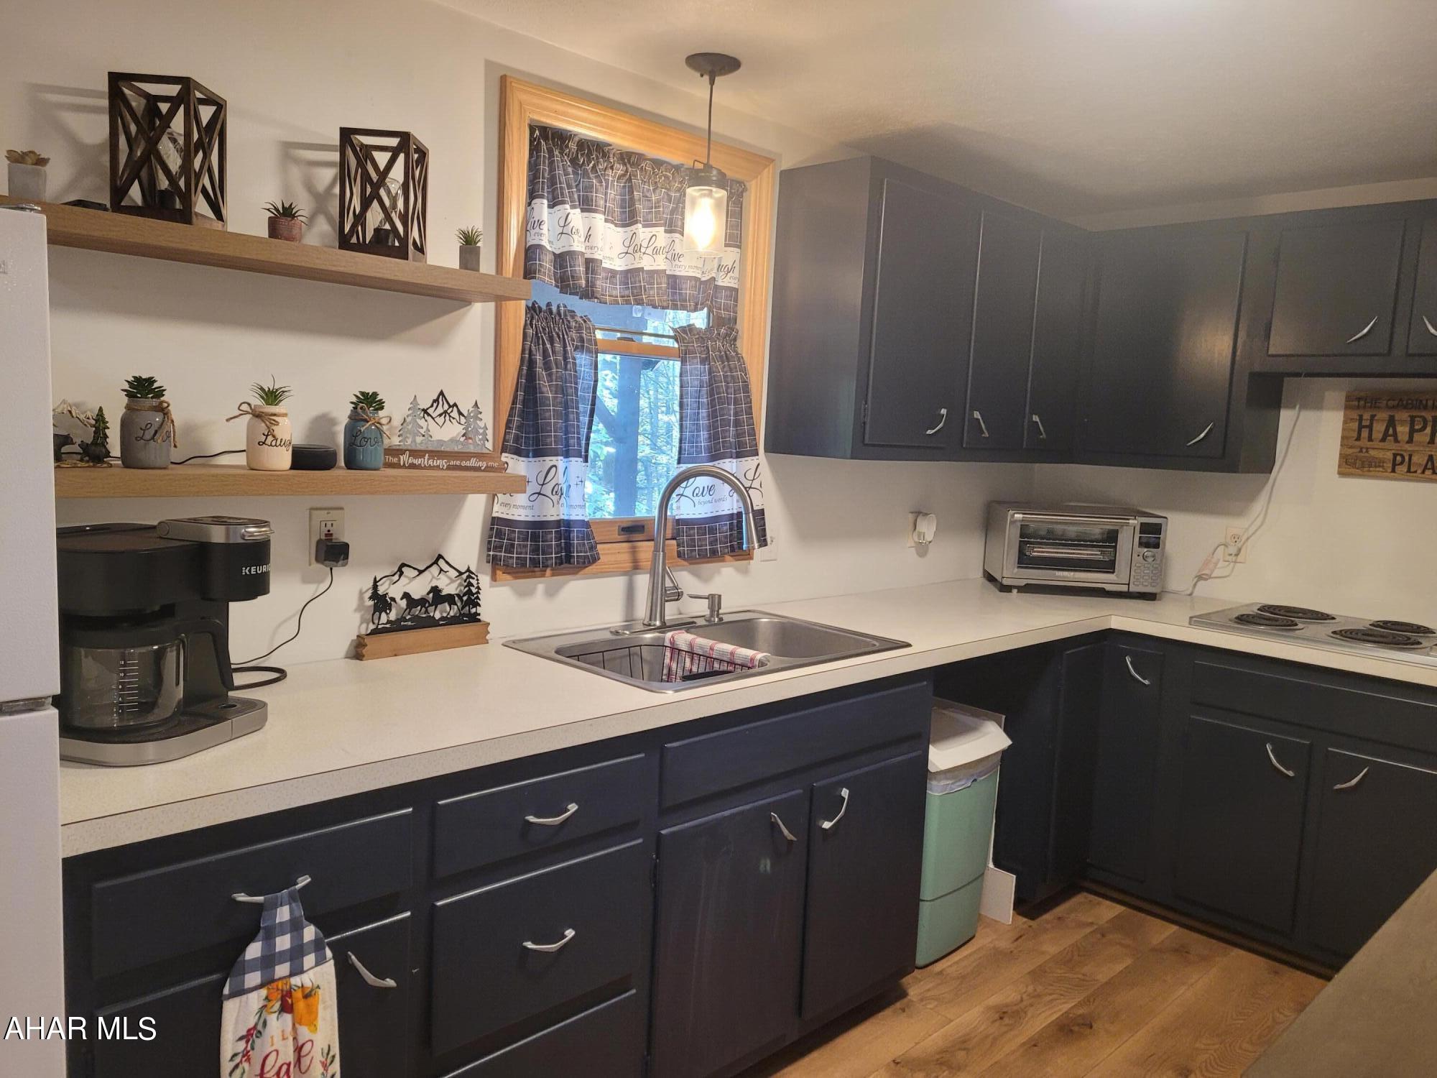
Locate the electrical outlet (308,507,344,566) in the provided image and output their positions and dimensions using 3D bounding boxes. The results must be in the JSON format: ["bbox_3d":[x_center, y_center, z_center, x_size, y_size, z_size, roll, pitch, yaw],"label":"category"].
[{"bbox_3d":[-0.770,-0.003,2.131,0.070,0.114,0.013,-3,8,-45],"label":"electrical outlet"}]

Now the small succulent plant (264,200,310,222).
[{"bbox_3d":[-0.759,-0.574,1.892,0.081,0.045,0.079,-3,8,-45],"label":"small succulent plant"}]

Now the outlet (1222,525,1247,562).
[{"bbox_3d":[1.745,0.021,3.638,0.012,0.115,0.070,-3,9,-44],"label":"outlet"}]

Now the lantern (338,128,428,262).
[{"bbox_3d":[-0.643,-0.647,2.086,0.134,0.240,0.137,2,6,-3],"label":"lantern"}]

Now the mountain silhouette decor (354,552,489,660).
[{"bbox_3d":[-0.634,0.137,2.333,0.304,0.214,0.037,-3,9,-44],"label":"mountain silhouette decor"}]

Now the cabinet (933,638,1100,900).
[{"bbox_3d":[0.842,0.656,3.415,0.314,0.840,0.612,-3,8,-45],"label":"cabinet"}]

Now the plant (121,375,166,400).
[{"bbox_3d":[-0.983,-0.260,1.845,0.077,0.047,0.077,-3,9,-44],"label":"plant"}]

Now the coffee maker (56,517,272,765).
[{"bbox_3d":[-0.887,0.137,1.678,0.277,0.333,0.318,5,7,18],"label":"coffee maker"}]

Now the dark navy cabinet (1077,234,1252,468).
[{"bbox_3d":[1.531,-0.626,3.599,0.320,0.730,0.510,-3,9,-44],"label":"dark navy cabinet"}]

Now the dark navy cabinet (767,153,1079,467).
[{"bbox_3d":[0.698,-0.629,3.315,1.245,0.766,0.314,-3,8,-45],"label":"dark navy cabinet"}]

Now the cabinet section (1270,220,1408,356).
[{"bbox_3d":[1.854,-0.714,3.177,0.270,0.369,0.318,-3,9,-45],"label":"cabinet section"}]

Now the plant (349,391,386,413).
[{"bbox_3d":[-0.671,-0.262,2.065,0.069,0.045,0.068,-3,8,-45],"label":"plant"}]

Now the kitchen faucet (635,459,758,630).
[{"bbox_3d":[-0.031,0.025,2.617,0.298,0.402,0.115,6,7,32],"label":"kitchen faucet"}]

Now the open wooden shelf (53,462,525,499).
[{"bbox_3d":[-0.811,-0.107,1.994,0.937,0.038,0.220,-3,9,-44],"label":"open wooden shelf"}]

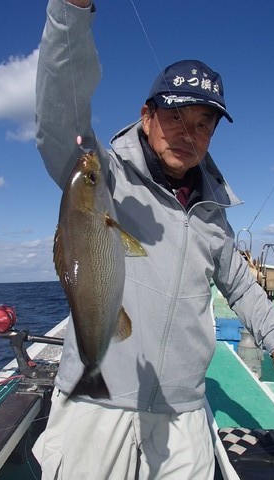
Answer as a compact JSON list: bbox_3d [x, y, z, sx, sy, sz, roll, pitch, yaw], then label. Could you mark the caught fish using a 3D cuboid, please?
[{"bbox_3d":[-0.065,0.060,0.680,0.145,0.425,0.075,1,-6,-18],"label":"caught fish"}]

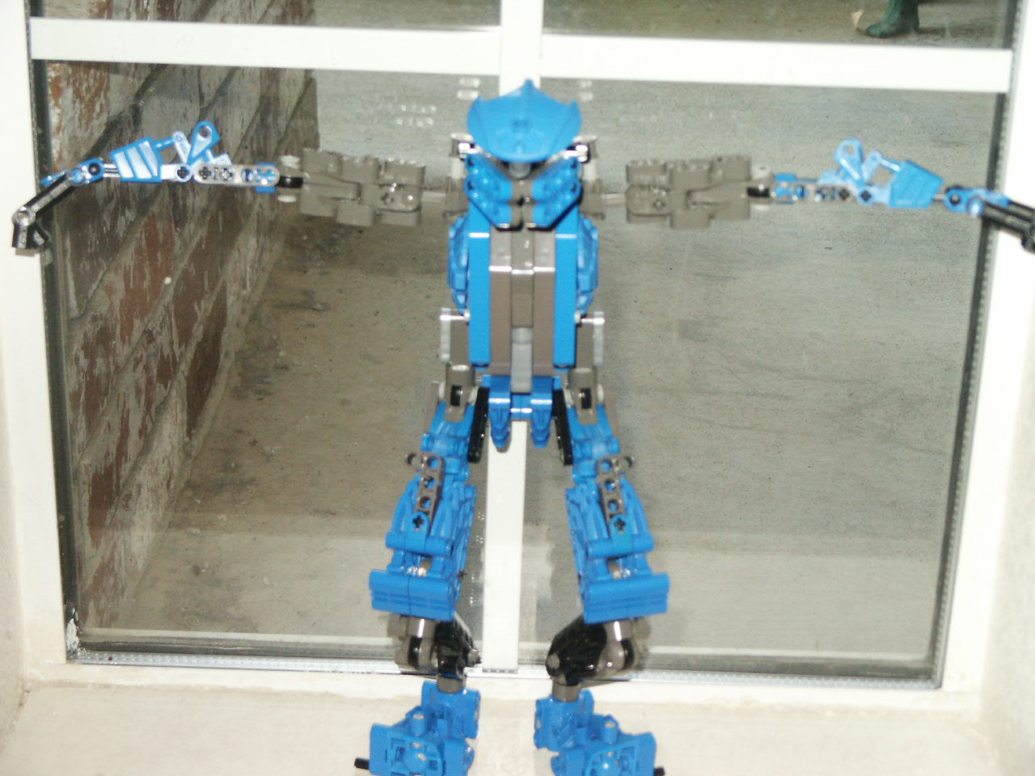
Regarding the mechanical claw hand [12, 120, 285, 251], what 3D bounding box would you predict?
[{"bbox_3d":[-0.141,-0.077,0.880,0.102,0.047,0.028,2,10,3],"label":"mechanical claw hand"}]

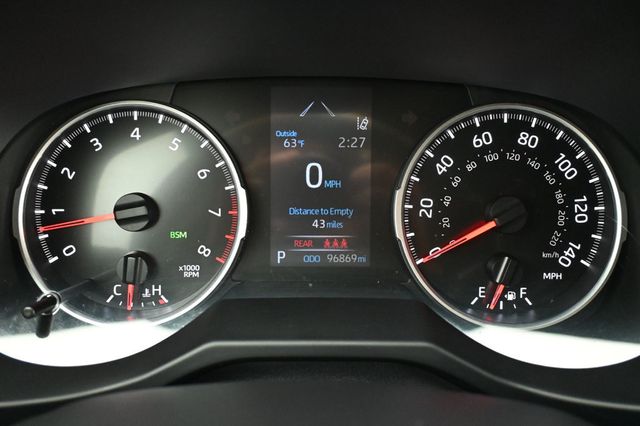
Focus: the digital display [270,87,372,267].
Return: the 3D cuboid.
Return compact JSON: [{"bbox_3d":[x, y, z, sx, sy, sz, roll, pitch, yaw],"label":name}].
[{"bbox_3d":[0.001,-0.019,0.300,0.052,0.094,0.010,0,4,0],"label":"digital display"}]

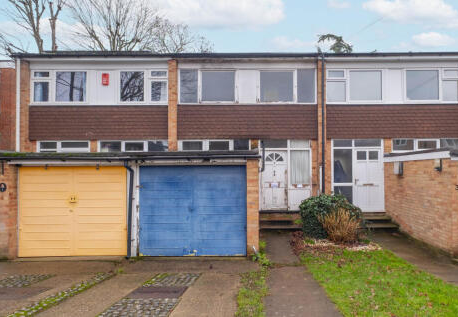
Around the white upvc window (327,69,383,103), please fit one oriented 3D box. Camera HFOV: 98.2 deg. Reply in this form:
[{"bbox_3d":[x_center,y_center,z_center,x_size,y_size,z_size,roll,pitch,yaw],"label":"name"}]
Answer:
[{"bbox_3d":[3.904,-2.233,6.165,1.778,1.071,0.090,0,0,0],"label":"white upvc window"}]

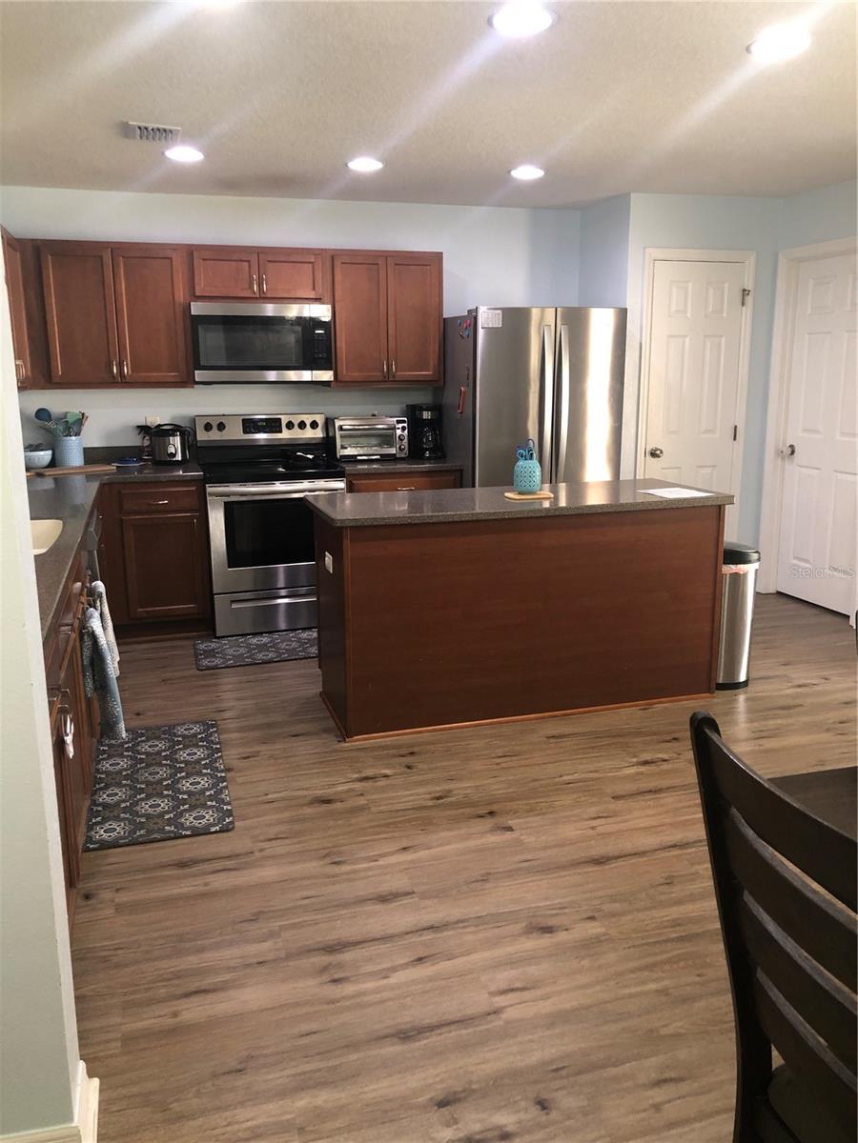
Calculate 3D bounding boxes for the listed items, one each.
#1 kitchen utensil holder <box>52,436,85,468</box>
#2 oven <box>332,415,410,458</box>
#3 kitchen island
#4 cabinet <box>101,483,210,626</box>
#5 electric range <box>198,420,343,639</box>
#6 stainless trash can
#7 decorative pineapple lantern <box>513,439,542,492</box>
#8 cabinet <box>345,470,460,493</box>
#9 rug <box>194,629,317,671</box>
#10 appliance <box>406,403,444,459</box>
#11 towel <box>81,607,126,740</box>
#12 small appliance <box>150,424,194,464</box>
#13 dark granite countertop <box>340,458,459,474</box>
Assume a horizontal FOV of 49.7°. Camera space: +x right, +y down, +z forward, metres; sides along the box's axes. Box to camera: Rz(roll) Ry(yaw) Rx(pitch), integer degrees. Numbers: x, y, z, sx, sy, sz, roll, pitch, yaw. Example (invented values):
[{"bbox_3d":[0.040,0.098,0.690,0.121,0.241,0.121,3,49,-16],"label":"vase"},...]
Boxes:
[{"bbox_3d":[-2.015,-0.664,5.197,0.155,0.181,0.155,-4,13,-16],"label":"kitchen utensil holder"},{"bbox_3d":[-0.376,-0.806,5.592,0.435,0.264,0.310,-4,13,-16],"label":"oven"},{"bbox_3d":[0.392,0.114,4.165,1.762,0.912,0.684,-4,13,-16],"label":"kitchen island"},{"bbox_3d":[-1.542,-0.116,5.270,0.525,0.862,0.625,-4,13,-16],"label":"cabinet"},{"bbox_3d":[-0.914,-0.296,5.387,0.759,1.194,0.660,-4,13,-16],"label":"electric range"},{"bbox_3d":[1.376,0.199,4.354,0.260,0.650,0.360,-4,13,-16],"label":"stainless trash can"},{"bbox_3d":[0.434,-0.460,4.052,0.131,0.230,0.131,0,13,0],"label":"decorative pineapple lantern"},{"bbox_3d":[-0.224,-0.202,5.661,0.680,0.882,0.625,-4,13,-16],"label":"cabinet"},{"bbox_3d":[-0.747,0.400,4.986,0.986,0.010,0.507,-4,13,-16],"label":"rug"},{"bbox_3d":[-0.036,-0.863,5.674,0.190,0.336,0.230,-4,13,-16],"label":"appliance"},{"bbox_3d":[-1.119,0.331,3.198,0.105,0.460,0.260,-4,13,-16],"label":"towel"},{"bbox_3d":[-1.474,-0.724,5.290,0.215,0.245,0.210,-6,14,-22],"label":"small appliance"},{"bbox_3d":[-0.233,-0.644,5.557,0.687,0.038,0.645,-4,13,-16],"label":"dark granite countertop"}]

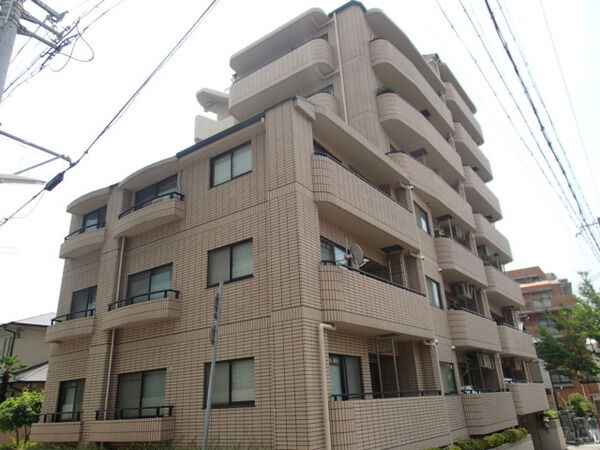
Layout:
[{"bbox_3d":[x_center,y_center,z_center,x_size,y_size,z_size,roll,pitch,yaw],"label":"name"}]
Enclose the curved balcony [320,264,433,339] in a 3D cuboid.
[{"bbox_3d":[1.923,2.162,11.262,0.960,1.330,5.420,-19,-27,34],"label":"curved balcony"}]

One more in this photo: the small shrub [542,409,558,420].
[{"bbox_3d":[14.569,11.021,25.200,0.700,0.600,0.800,-18,-27,34],"label":"small shrub"}]

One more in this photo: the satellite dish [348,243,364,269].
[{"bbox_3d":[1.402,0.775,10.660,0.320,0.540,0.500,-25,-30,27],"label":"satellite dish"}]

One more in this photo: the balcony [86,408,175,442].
[{"bbox_3d":[-4.271,4.950,10.709,2.850,0.730,0.500,-16,-25,30],"label":"balcony"}]

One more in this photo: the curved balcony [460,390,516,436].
[{"bbox_3d":[6.664,6.729,15.665,1.100,1.270,4.550,-19,-27,34],"label":"curved balcony"}]

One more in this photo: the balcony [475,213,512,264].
[{"bbox_3d":[10.312,0.879,24.055,1.200,1.400,6.500,-18,-27,34],"label":"balcony"}]

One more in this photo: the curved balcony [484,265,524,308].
[{"bbox_3d":[10.437,3.365,23.060,1.200,1.400,6.700,-18,-27,34],"label":"curved balcony"}]

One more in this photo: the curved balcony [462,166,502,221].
[{"bbox_3d":[9.932,-1.575,24.472,1.280,1.280,6.100,-19,-27,34],"label":"curved balcony"}]

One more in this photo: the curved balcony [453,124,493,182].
[{"bbox_3d":[10.051,-4.201,26.092,1.190,1.380,6.500,-18,-27,34],"label":"curved balcony"}]

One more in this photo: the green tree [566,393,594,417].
[{"bbox_3d":[20.392,13.086,31.500,1.800,1.800,1.800,-18,-27,34],"label":"green tree"}]

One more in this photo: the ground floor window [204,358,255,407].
[{"bbox_3d":[-1.543,3.492,9.515,1.505,0.980,0.150,-17,-26,31],"label":"ground floor window"}]

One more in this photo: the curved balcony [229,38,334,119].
[{"bbox_3d":[-0.940,-6.328,19.190,5.300,1.300,1.250,-17,-26,30],"label":"curved balcony"}]

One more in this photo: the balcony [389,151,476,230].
[{"bbox_3d":[5.567,-1.100,18.187,1.200,1.380,7.300,-18,-27,34],"label":"balcony"}]

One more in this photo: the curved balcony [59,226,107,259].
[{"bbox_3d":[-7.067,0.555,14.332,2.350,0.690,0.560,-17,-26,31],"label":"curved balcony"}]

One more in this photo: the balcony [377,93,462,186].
[{"bbox_3d":[5.400,-3.589,19.014,1.280,1.340,7.050,-19,-27,34],"label":"balcony"}]

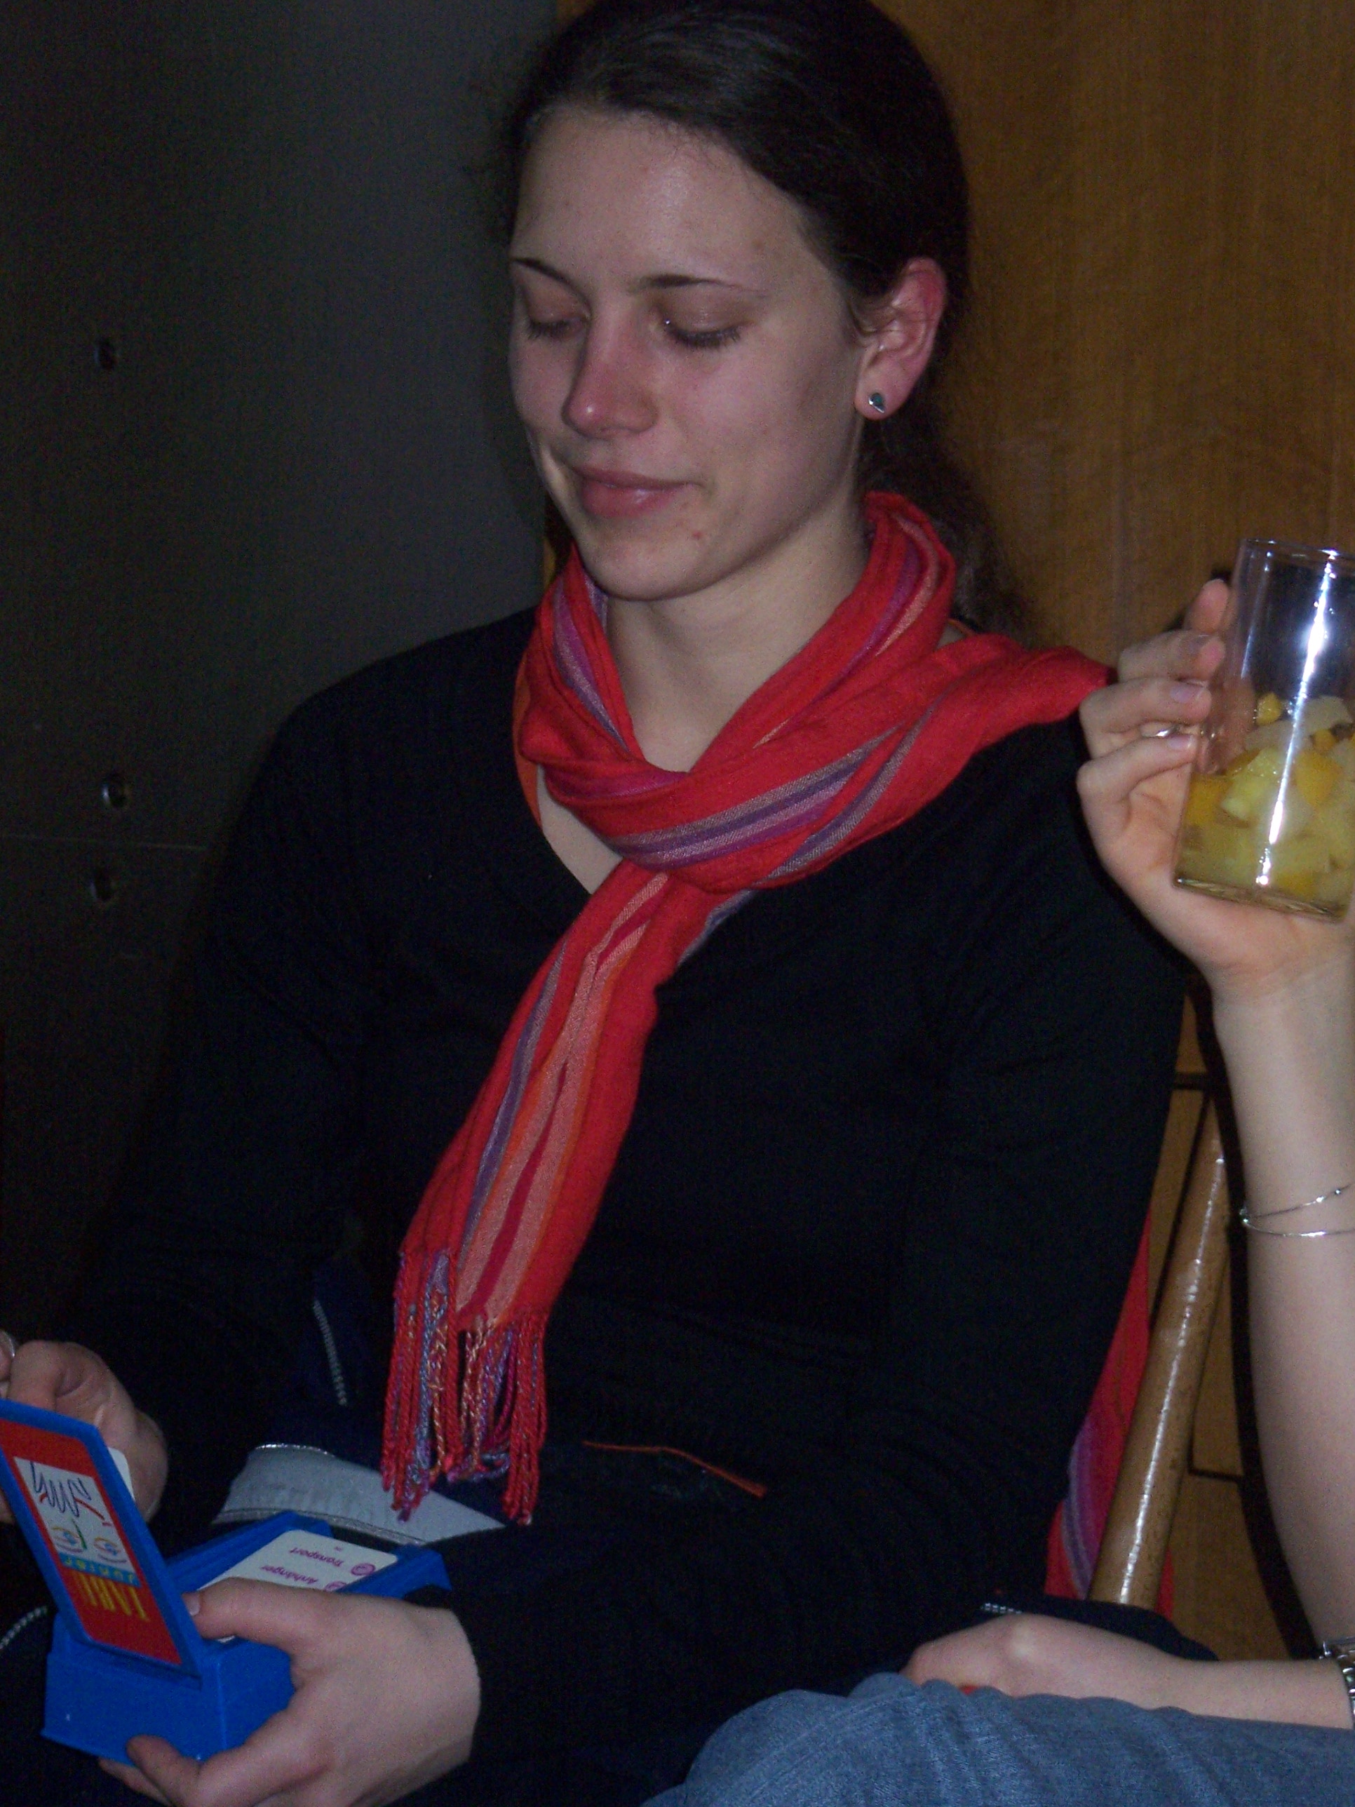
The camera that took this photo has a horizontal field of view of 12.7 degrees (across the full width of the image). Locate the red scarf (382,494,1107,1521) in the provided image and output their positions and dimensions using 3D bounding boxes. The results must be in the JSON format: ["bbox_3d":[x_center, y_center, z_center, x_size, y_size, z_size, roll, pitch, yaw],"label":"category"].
[{"bbox_3d":[0.030,0.035,2.370,0.250,0.380,0.280,5,10,25],"label":"red scarf"}]

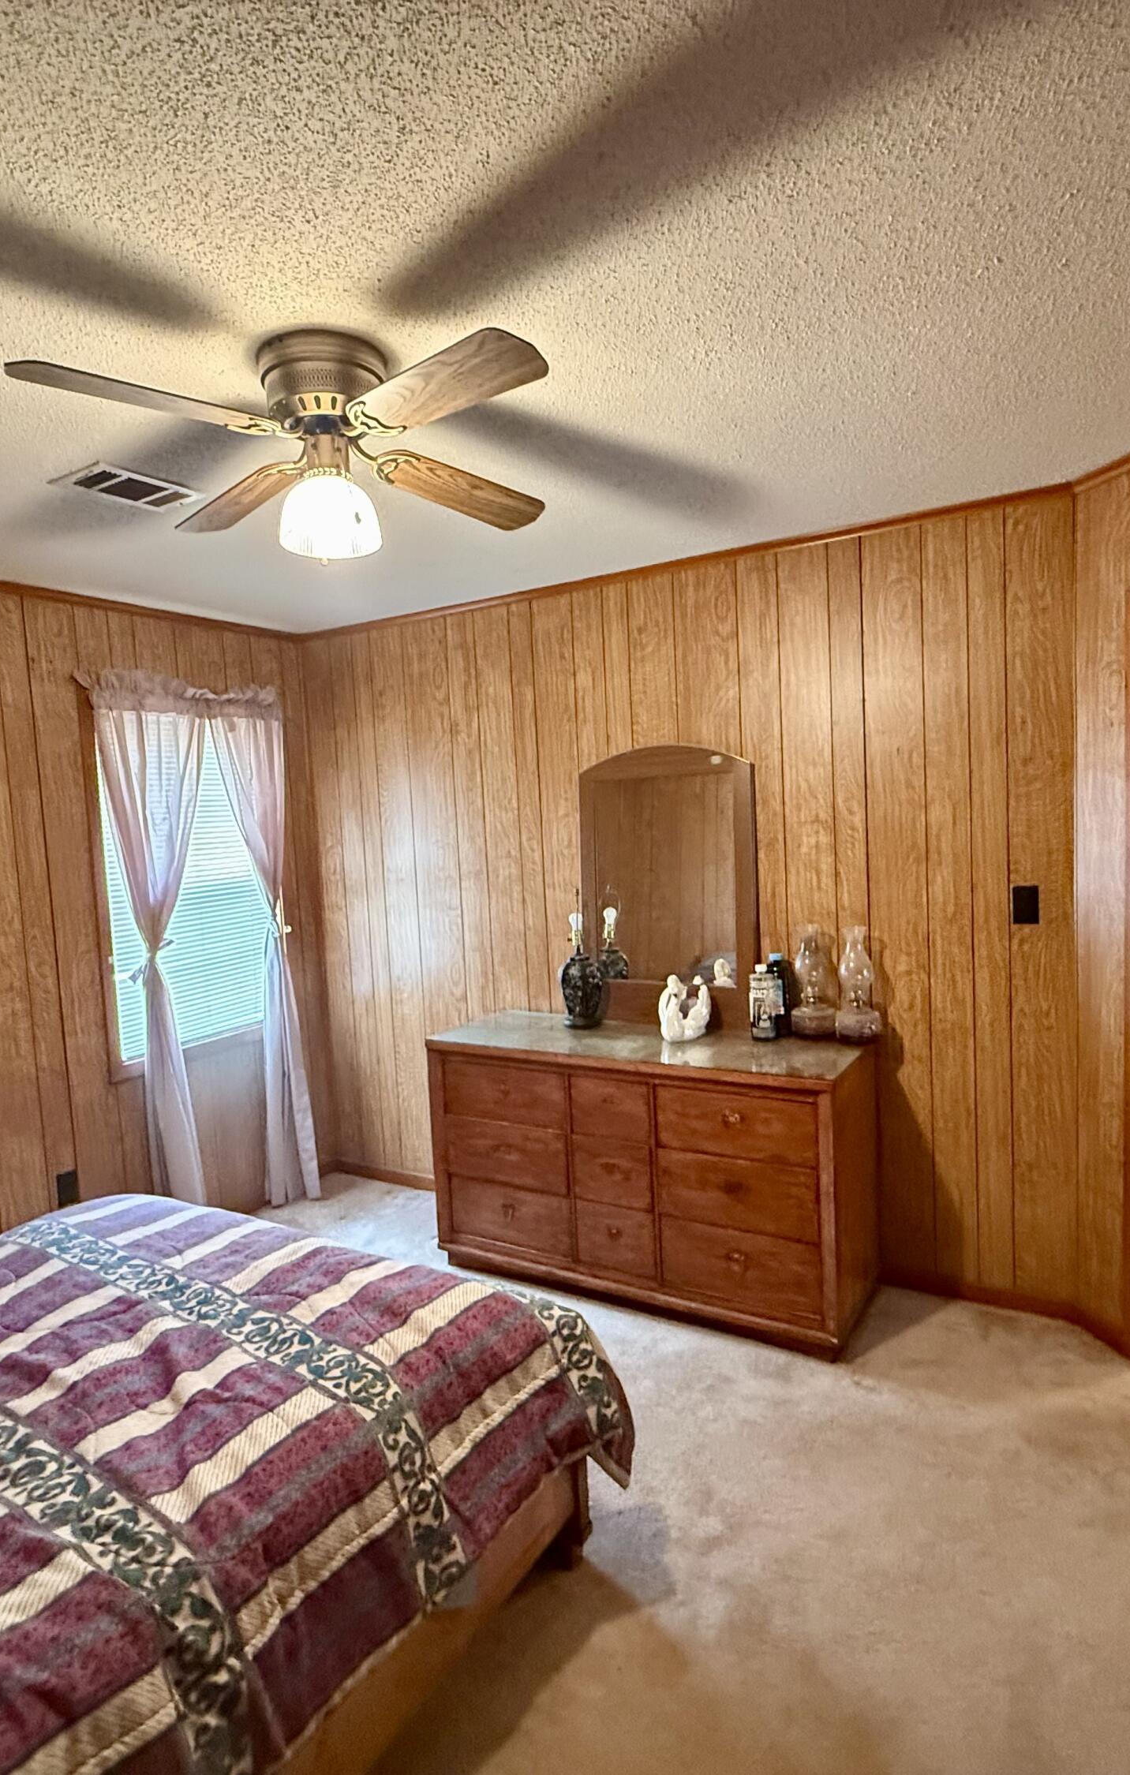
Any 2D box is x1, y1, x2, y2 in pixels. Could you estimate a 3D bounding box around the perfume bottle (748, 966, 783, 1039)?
[{"bbox_3d":[0.648,0.376,3.137,0.090,0.240,0.080,-1,5,19],"label":"perfume bottle"}]

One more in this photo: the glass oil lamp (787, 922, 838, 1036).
[{"bbox_3d":[0.806,0.307,3.129,0.144,0.362,0.144,0,5,31],"label":"glass oil lamp"}]

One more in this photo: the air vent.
[{"bbox_3d":[-1.064,-0.967,2.347,0.207,0.015,0.295,0,5,31],"label":"air vent"}]

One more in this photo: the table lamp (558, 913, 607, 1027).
[{"bbox_3d":[0.068,0.295,3.453,0.157,0.410,0.157,-3,5,0],"label":"table lamp"}]

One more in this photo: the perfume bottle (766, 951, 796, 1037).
[{"bbox_3d":[0.703,0.355,3.190,0.088,0.268,0.078,-1,5,22],"label":"perfume bottle"}]

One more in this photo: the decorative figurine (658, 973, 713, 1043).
[{"bbox_3d":[0.398,0.400,3.196,0.170,0.208,0.125,-1,5,19],"label":"decorative figurine"}]

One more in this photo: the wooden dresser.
[{"bbox_3d":[0.280,0.921,3.234,1.410,0.825,0.505,0,5,31],"label":"wooden dresser"}]

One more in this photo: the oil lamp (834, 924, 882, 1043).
[{"bbox_3d":[0.928,0.306,3.037,0.143,0.366,0.143,0,5,31],"label":"oil lamp"}]

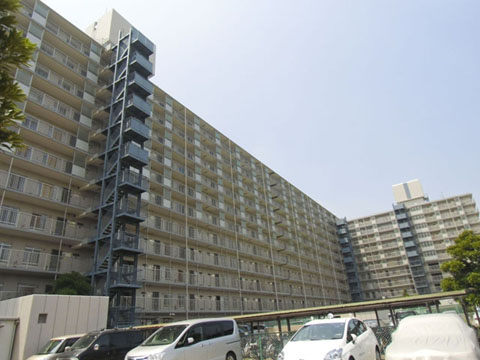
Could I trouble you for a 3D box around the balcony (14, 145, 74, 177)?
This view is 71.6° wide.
[{"bbox_3d":[-16.122,-1.369,27.065,1.388,1.308,4.592,-19,-28,28],"label":"balcony"}]

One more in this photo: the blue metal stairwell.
[{"bbox_3d":[-10.428,-1.113,30.077,3.631,31.421,2.563,-19,-28,28],"label":"blue metal stairwell"}]

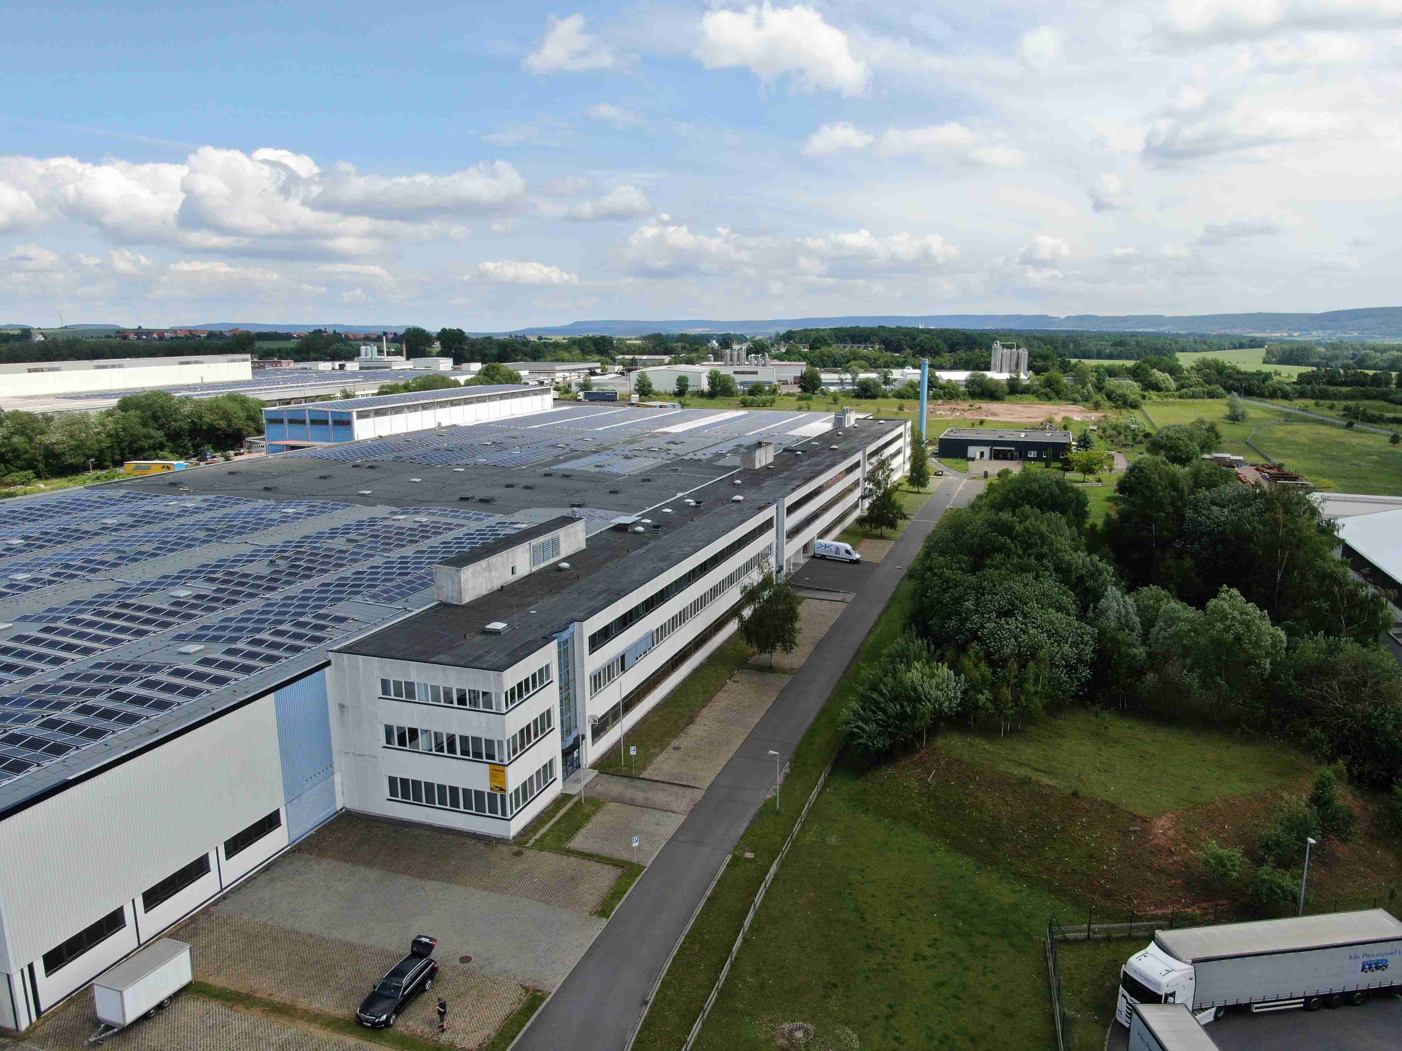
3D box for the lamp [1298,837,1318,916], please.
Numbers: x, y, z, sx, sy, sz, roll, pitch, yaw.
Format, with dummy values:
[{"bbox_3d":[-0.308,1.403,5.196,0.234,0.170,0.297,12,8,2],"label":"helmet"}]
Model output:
[{"bbox_3d":[35.238,21.246,56.539,0.220,6.300,0.700,-2,11,-8],"label":"lamp"}]

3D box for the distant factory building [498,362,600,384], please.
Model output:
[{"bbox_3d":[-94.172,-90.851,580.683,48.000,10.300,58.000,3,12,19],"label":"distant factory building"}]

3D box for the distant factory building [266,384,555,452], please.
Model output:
[{"bbox_3d":[-72.220,-28.684,260.193,24.800,12.200,90.800,3,12,19],"label":"distant factory building"}]

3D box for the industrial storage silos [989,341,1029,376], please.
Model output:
[{"bbox_3d":[190.329,-99.480,600.307,23.000,28.000,13.000,3,12,19],"label":"industrial storage silos"}]

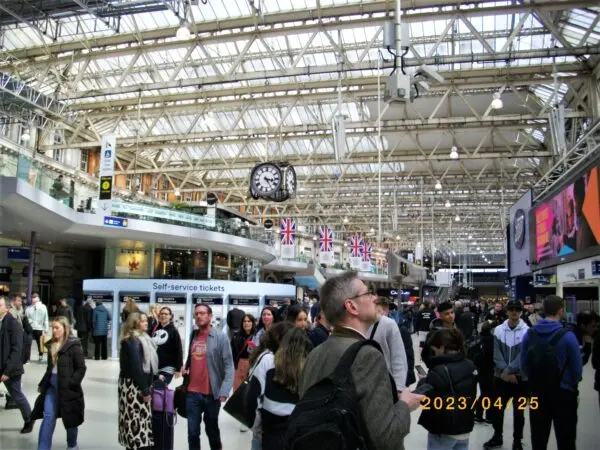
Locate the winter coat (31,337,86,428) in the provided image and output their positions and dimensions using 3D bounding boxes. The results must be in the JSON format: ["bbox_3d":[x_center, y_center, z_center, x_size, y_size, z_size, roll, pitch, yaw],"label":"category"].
[{"bbox_3d":[-2.674,1.744,7.100,0.500,0.970,0.400,-5,-9,41],"label":"winter coat"}]

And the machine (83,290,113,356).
[{"bbox_3d":[-6.068,2.998,19.594,0.980,1.940,0.700,0,-7,5],"label":"machine"}]

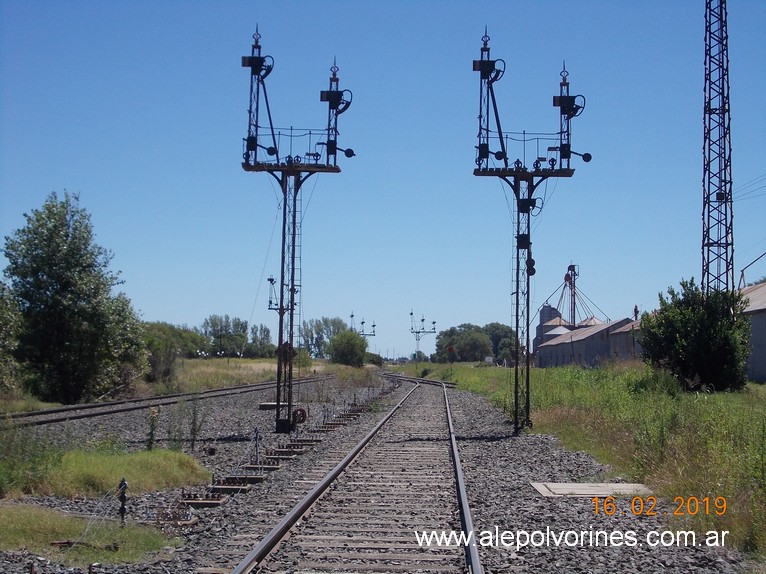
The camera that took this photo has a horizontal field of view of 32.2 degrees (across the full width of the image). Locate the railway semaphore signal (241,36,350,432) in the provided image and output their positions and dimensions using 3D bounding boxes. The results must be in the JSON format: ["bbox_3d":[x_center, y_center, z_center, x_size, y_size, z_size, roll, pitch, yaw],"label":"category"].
[{"bbox_3d":[-1.995,-1.363,31.066,2.600,9.490,1.000,1,-3,3],"label":"railway semaphore signal"}]

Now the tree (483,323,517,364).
[{"bbox_3d":[26.017,12.891,300.285,8.830,10.170,8.390,1,-3,3],"label":"tree"}]

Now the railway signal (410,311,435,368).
[{"bbox_3d":[6.263,8.306,205.266,4.020,9.510,1.100,1,-3,3],"label":"railway signal"}]

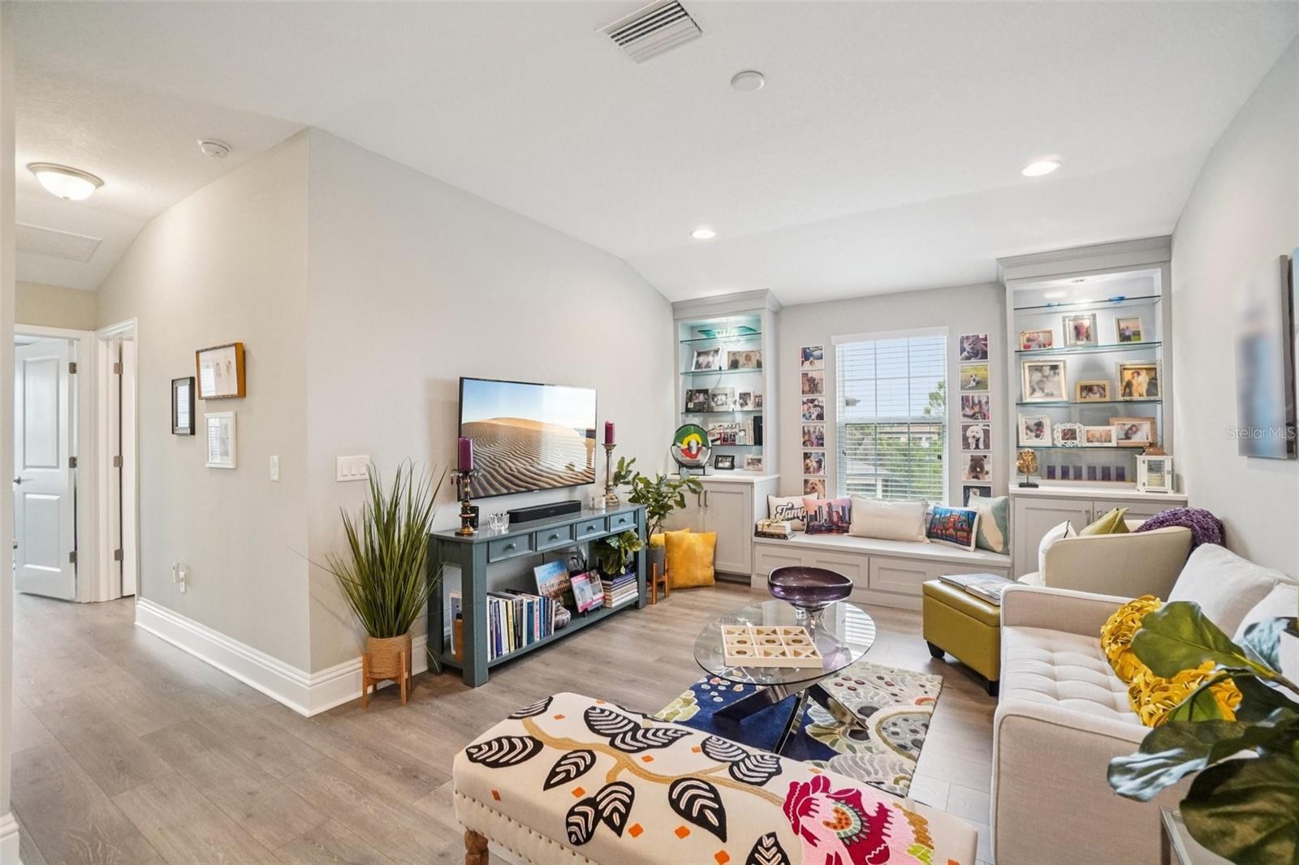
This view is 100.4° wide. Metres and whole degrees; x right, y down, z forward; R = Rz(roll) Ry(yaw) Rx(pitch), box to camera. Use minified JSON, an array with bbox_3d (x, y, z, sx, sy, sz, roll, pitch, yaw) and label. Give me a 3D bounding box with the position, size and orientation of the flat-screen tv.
[{"bbox_3d":[-0.759,0.037,3.673,0.050,0.712,1.235,0,0,32],"label":"flat-screen tv"}]

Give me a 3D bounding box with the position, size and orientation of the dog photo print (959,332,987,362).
[{"bbox_3d":[2.543,-0.662,4.239,0.215,0.215,0.022,0,0,33],"label":"dog photo print"}]

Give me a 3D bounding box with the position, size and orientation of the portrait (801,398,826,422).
[{"bbox_3d":[1.502,-0.209,4.961,0.213,0.215,0.020,0,0,32],"label":"portrait"}]

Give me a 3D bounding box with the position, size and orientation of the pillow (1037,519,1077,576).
[{"bbox_3d":[2.241,0.654,2.939,0.160,0.400,0.420,21,11,30],"label":"pillow"}]

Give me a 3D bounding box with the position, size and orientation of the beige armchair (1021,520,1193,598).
[{"bbox_3d":[2.490,0.850,2.890,0.740,0.810,0.750,0,0,-36],"label":"beige armchair"}]

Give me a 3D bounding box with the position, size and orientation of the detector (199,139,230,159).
[{"bbox_3d":[-2.123,-1.386,2.646,0.130,0.042,0.130,0,0,32],"label":"detector"}]

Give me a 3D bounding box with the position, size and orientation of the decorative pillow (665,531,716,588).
[{"bbox_3d":[0.357,1.105,4.700,0.430,0.450,0.140,0,-17,-5],"label":"decorative pillow"}]

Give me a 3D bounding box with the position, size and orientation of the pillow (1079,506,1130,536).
[{"bbox_3d":[2.333,0.586,2.873,0.150,0.440,0.440,42,21,26],"label":"pillow"}]

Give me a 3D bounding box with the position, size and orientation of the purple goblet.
[{"bbox_3d":[0.758,0.792,2.550,0.385,0.215,0.370,0,0,33],"label":"purple goblet"}]

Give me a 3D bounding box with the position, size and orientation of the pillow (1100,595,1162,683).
[{"bbox_3d":[1.793,0.707,1.913,0.150,0.350,0.400,38,19,27],"label":"pillow"}]

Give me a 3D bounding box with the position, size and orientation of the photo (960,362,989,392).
[{"bbox_3d":[2.547,-0.431,4.236,0.215,0.215,0.022,0,0,33],"label":"photo"}]

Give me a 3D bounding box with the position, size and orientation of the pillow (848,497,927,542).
[{"bbox_3d":[1.992,0.718,4.511,0.570,0.330,0.130,0,-18,32],"label":"pillow"}]

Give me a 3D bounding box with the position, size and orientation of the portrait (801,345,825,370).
[{"bbox_3d":[1.483,-0.676,4.926,0.215,0.215,0.022,0,0,33],"label":"portrait"}]

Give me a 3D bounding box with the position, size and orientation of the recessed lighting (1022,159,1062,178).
[{"bbox_3d":[2.091,-1.401,2.886,0.178,0.022,0.178,0,0,32],"label":"recessed lighting"}]

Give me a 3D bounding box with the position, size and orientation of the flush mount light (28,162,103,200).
[{"bbox_3d":[-3.159,-1.333,2.934,0.285,0.120,0.285,0,0,32],"label":"flush mount light"}]

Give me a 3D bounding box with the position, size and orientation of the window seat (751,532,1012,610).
[{"bbox_3d":[1.847,1.100,4.443,1.848,0.440,0.630,0,0,32],"label":"window seat"}]

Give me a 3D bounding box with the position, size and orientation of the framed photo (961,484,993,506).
[{"bbox_3d":[2.596,0.525,4.274,0.210,0.215,0.020,0,0,32],"label":"framed photo"}]

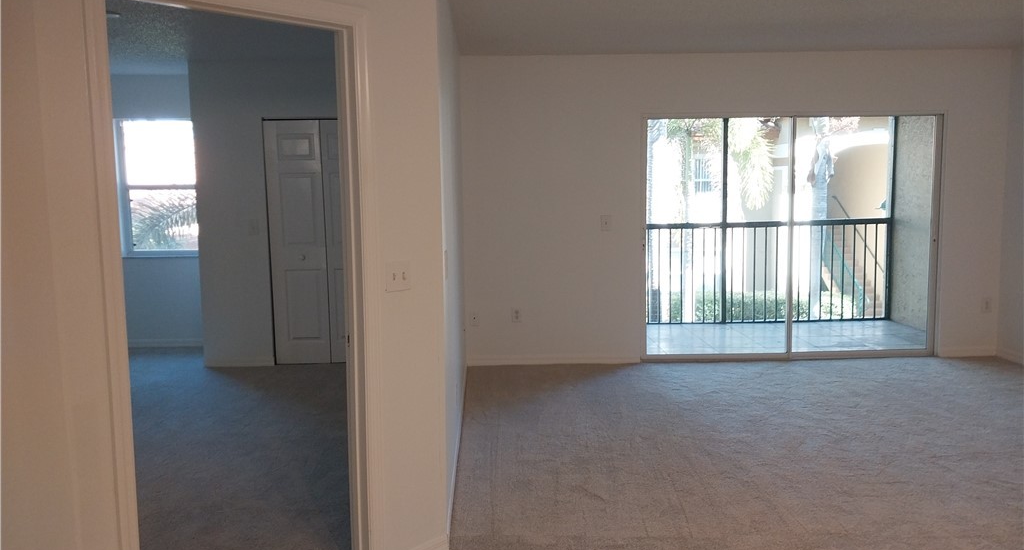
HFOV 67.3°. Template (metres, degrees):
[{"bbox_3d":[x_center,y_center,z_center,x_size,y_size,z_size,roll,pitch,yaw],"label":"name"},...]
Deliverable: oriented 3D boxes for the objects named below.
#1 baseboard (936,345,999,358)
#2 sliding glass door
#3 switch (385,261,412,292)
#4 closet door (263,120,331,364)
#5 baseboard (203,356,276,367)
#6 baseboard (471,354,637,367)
[{"bbox_3d":[3.837,0.652,6.503,0.494,0.083,0.014,-1,6,0],"label":"baseboard"},{"bbox_3d":[2.317,-0.294,6.439,2.456,2.025,0.120,-1,6,0],"label":"sliding glass door"},{"bbox_3d":[-0.418,0.006,2.831,0.015,0.115,0.115,5,9,44],"label":"switch"},{"bbox_3d":[-1.799,-0.255,6.494,0.459,2.035,0.035,-1,6,0],"label":"closet door"},{"bbox_3d":[-2.322,0.738,6.579,0.597,0.083,0.014,-1,6,0],"label":"baseboard"},{"bbox_3d":[0.354,0.708,6.476,1.460,0.083,0.014,-1,6,0],"label":"baseboard"}]

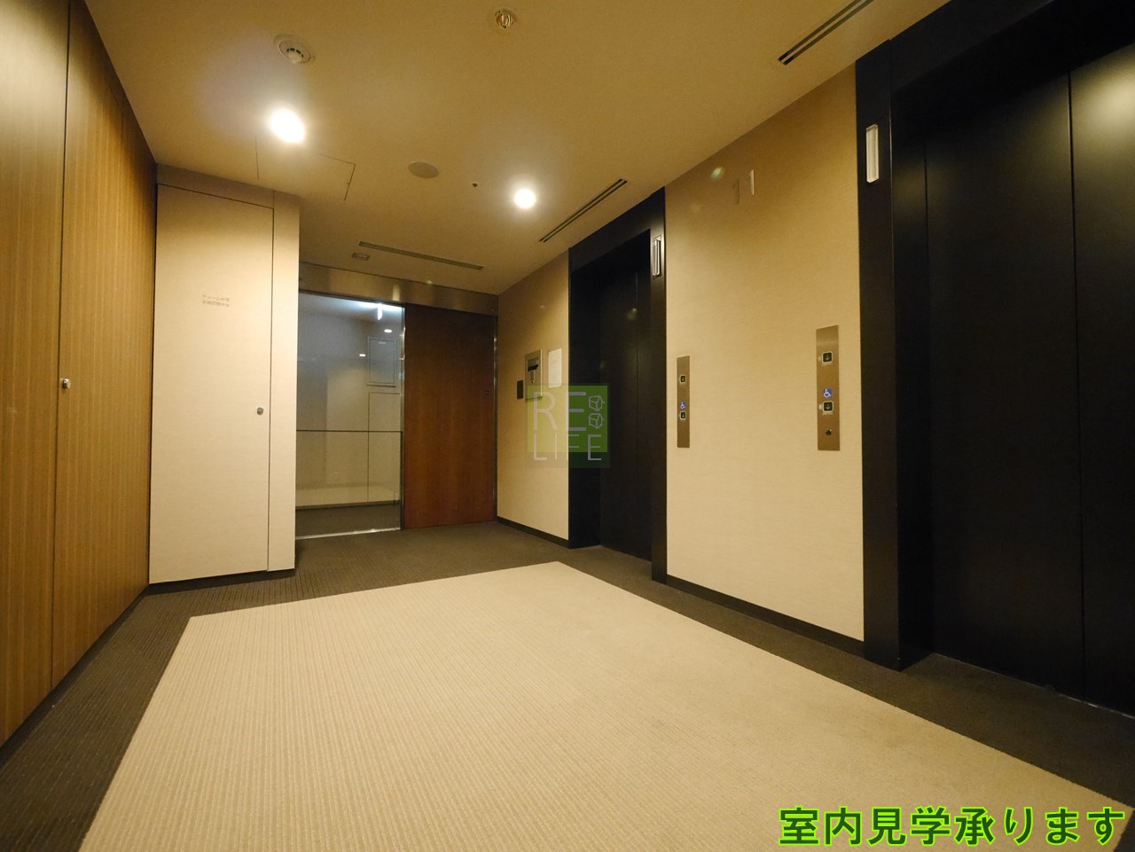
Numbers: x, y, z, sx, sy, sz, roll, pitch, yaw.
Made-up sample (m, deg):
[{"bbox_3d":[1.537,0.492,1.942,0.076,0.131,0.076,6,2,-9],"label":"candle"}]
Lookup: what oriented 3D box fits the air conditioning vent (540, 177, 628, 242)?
[{"bbox_3d":[0.075,-1.456,3.149,0.053,0.030,0.996,1,-2,-33],"label":"air conditioning vent"}]

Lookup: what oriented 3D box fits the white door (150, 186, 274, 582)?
[{"bbox_3d":[-2.110,-0.244,2.757,0.556,2.276,0.040,1,-2,-33],"label":"white door"}]

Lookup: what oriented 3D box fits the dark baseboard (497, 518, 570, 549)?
[{"bbox_3d":[-0.362,0.962,4.252,0.018,0.062,1.379,1,-2,-33],"label":"dark baseboard"}]

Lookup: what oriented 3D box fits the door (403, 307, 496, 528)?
[{"bbox_3d":[-1.176,-0.088,4.649,0.923,2.175,0.045,1,-2,-33],"label":"door"}]

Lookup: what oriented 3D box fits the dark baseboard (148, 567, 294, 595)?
[{"bbox_3d":[-2.042,0.925,2.758,0.702,0.062,0.018,1,-2,-33],"label":"dark baseboard"}]

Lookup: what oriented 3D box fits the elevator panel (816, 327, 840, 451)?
[{"bbox_3d":[1.112,-0.157,1.965,0.018,0.528,0.092,1,-2,-33],"label":"elevator panel"}]

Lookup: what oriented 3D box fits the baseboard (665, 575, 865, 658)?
[{"bbox_3d":[0.890,0.913,2.293,0.018,0.067,1.083,1,-2,-33],"label":"baseboard"}]

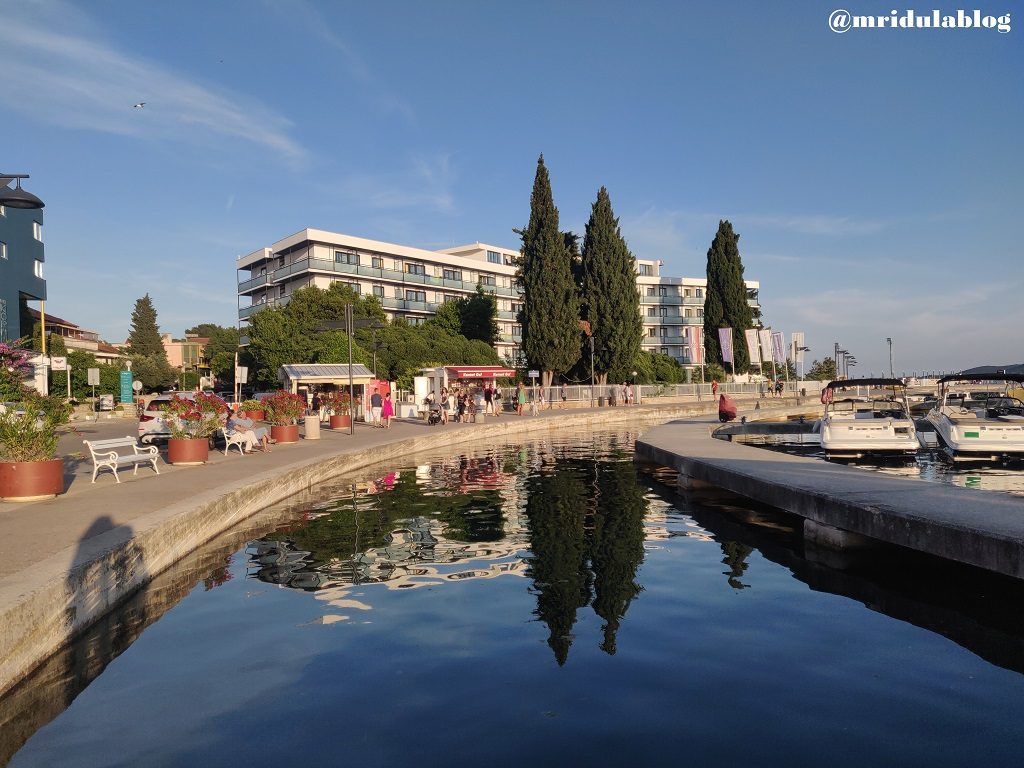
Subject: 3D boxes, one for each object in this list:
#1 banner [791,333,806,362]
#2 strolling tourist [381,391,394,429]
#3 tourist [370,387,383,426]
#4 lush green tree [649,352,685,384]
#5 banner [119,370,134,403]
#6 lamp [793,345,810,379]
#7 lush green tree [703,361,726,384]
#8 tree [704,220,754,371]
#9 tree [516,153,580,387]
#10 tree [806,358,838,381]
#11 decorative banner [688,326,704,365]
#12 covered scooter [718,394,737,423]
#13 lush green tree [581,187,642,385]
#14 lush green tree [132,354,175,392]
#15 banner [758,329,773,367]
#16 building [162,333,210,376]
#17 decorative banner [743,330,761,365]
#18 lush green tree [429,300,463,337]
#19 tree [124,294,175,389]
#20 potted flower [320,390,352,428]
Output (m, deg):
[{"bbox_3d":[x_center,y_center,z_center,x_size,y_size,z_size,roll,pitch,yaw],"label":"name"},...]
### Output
[{"bbox_3d":[31.769,-4.014,82.000,1.400,3.250,0.200,-1,0,18],"label":"banner"},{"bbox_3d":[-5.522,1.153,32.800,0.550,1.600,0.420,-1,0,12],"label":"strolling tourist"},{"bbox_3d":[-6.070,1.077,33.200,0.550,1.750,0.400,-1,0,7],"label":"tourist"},{"bbox_3d":[13.817,-0.861,67.000,4.100,3.900,4.000,-1,0,0],"label":"lush green tree"},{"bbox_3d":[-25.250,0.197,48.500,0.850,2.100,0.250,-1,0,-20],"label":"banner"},{"bbox_3d":[26.529,-1.379,68.000,1.500,5.000,0.500,-1,0,30],"label":"lamp"},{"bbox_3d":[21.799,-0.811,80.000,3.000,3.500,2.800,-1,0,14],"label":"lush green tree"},{"bbox_3d":[23.659,-8.708,81.000,5.200,18.400,5.100,-1,0,0],"label":"tree"},{"bbox_3d":[2.928,-8.950,61.000,5.000,19.600,4.900,-1,0,0],"label":"tree"},{"bbox_3d":[41.920,-1.420,100.000,4.400,4.300,4.300,-1,0,0],"label":"tree"},{"bbox_3d":[17.168,-3.592,69.000,1.300,3.400,0.200,-1,0,18],"label":"decorative banner"},{"bbox_3d":[8.888,1.002,30.500,0.600,1.140,1.600,-2,0,29],"label":"covered scooter"},{"bbox_3d":[8.264,-7.965,63.000,5.000,17.600,4.900,-1,0,0],"label":"lush green tree"},{"bbox_3d":[-29.168,-0.852,60.000,3.600,3.300,3.500,-1,0,-24],"label":"lush green tree"},{"bbox_3d":[26.104,-3.854,76.000,1.350,3.300,0.200,-1,0,18],"label":"banner"},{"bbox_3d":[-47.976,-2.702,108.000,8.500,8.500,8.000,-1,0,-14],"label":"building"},{"bbox_3d":[24.290,-3.752,75.000,1.500,3.600,0.250,-2,0,19],"label":"decorative banner"},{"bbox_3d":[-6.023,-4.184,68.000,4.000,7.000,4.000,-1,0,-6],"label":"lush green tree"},{"bbox_3d":[-36.765,-4.209,75.000,4.500,10.000,4.500,-1,0,-12],"label":"tree"},{"bbox_3d":[-7.813,1.171,33.300,1.600,1.720,1.600,-1,0,0],"label":"potted flower"}]

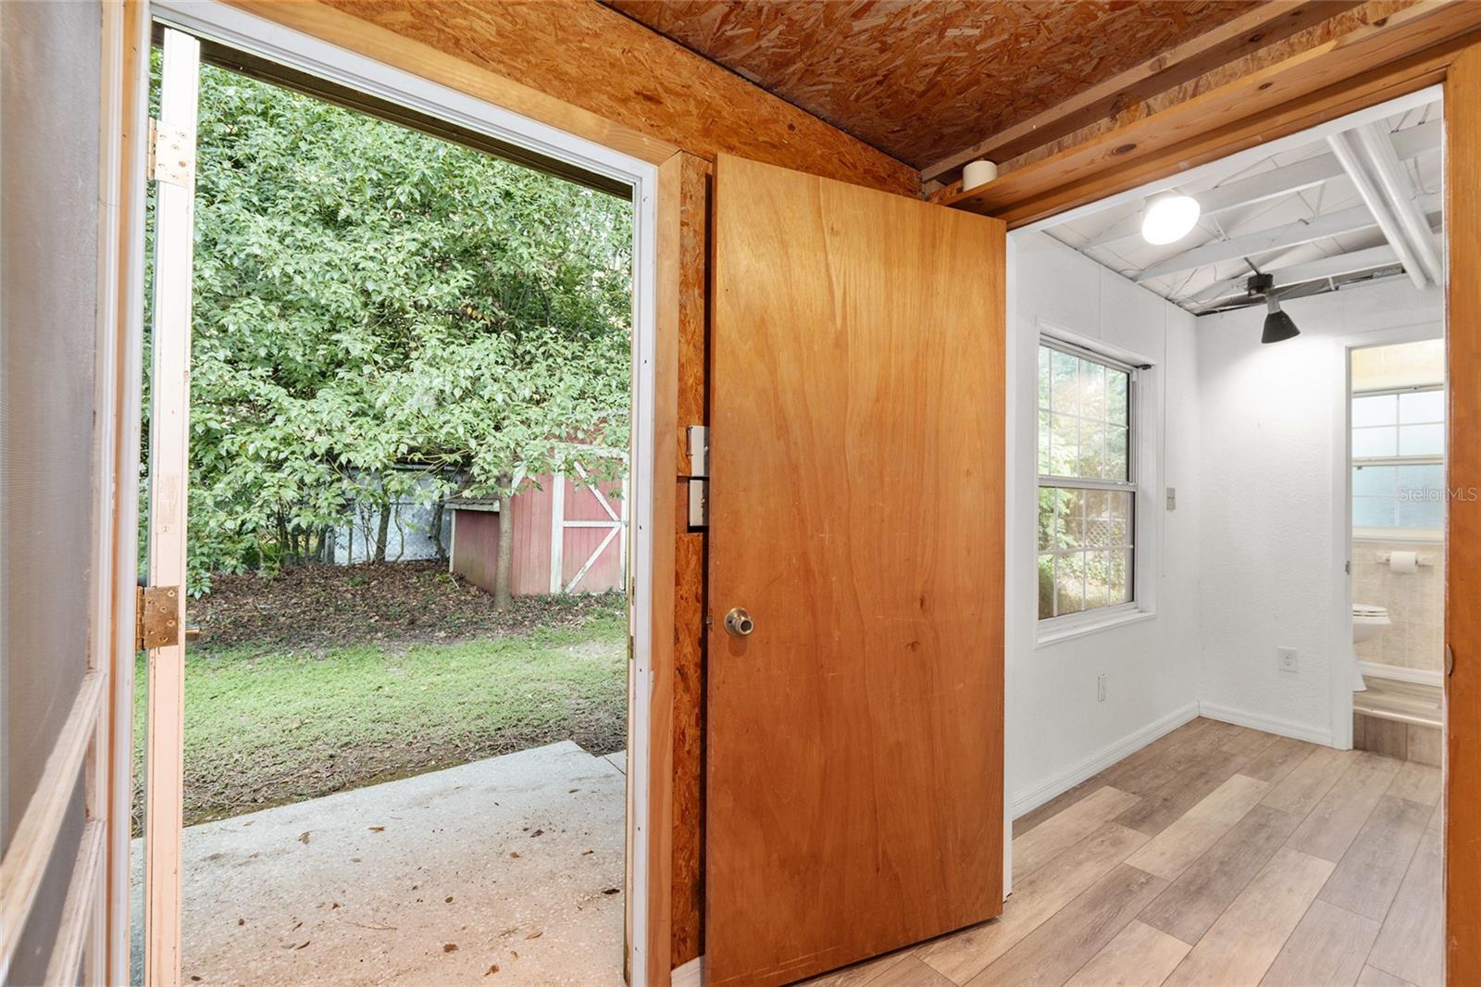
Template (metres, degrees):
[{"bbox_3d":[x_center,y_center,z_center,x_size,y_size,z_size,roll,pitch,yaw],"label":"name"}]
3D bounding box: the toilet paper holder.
[{"bbox_3d":[3.795,0.374,3.523,0.075,0.062,0.225,0,0,-38],"label":"toilet paper holder"}]

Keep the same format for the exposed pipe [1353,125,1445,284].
[{"bbox_3d":[2.342,-0.963,2.152,2.100,0.042,0.042,0,0,-38],"label":"exposed pipe"}]

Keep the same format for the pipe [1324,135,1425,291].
[{"bbox_3d":[2.307,-0.960,2.197,2.100,0.042,0.042,0,0,-38],"label":"pipe"}]

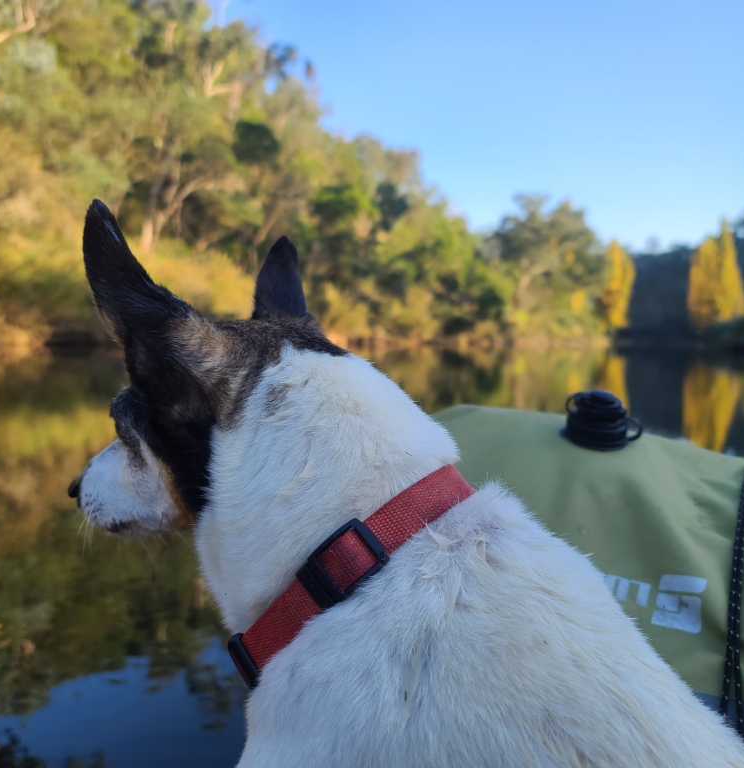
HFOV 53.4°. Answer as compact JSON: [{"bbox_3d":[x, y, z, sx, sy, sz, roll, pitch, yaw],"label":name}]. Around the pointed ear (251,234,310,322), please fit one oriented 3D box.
[{"bbox_3d":[-0.058,-0.063,0.470,0.037,0.066,0.028,1,3,-21],"label":"pointed ear"}]

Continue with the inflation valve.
[{"bbox_3d":[0.170,0.028,0.550,0.058,0.036,0.052,12,18,8],"label":"inflation valve"}]

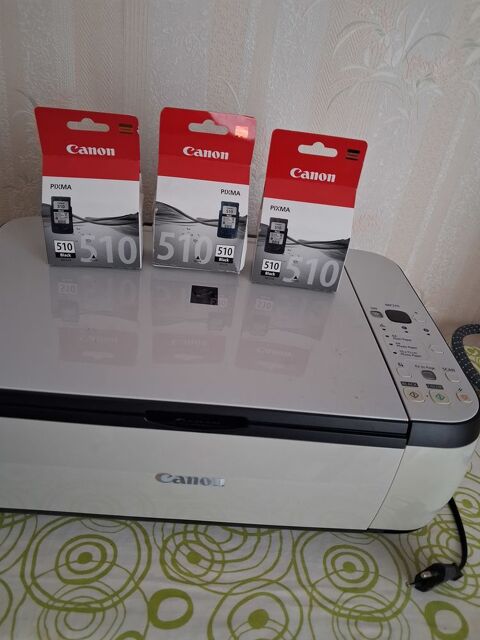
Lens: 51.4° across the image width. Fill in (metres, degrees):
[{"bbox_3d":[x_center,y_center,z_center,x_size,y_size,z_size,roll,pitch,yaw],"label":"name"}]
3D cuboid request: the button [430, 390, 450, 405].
[{"bbox_3d":[0.159,0.061,0.396,0.013,0.003,0.015,5,35,-5],"label":"button"}]

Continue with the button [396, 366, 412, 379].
[{"bbox_3d":[0.137,0.044,0.415,0.010,0.003,0.012,5,35,-5],"label":"button"}]

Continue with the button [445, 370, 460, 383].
[{"bbox_3d":[0.179,0.048,0.419,0.010,0.003,0.012,5,35,-5],"label":"button"}]

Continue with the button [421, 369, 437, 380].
[{"bbox_3d":[0.158,0.046,0.417,0.010,0.003,0.012,5,35,-5],"label":"button"}]

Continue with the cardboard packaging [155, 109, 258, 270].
[{"bbox_3d":[-0.036,-0.122,0.486,0.088,0.144,0.042,3,35,-9],"label":"cardboard packaging"}]

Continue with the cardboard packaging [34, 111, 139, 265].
[{"bbox_3d":[-0.135,-0.119,0.464,0.088,0.139,0.042,1,36,-12],"label":"cardboard packaging"}]

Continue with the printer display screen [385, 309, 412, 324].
[{"bbox_3d":[0.155,-0.003,0.487,0.022,0.002,0.018,5,35,-5],"label":"printer display screen"}]

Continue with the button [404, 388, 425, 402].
[{"bbox_3d":[0.138,0.059,0.394,0.013,0.003,0.014,5,35,-5],"label":"button"}]

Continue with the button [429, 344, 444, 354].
[{"bbox_3d":[0.177,0.026,0.450,0.010,0.003,0.011,5,35,-5],"label":"button"}]

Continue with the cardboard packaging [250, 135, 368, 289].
[{"bbox_3d":[0.065,-0.103,0.482,0.088,0.144,0.042,6,35,-5],"label":"cardboard packaging"}]

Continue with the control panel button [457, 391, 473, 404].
[{"bbox_3d":[0.180,0.062,0.399,0.010,0.003,0.012,5,35,-5],"label":"control panel button"}]

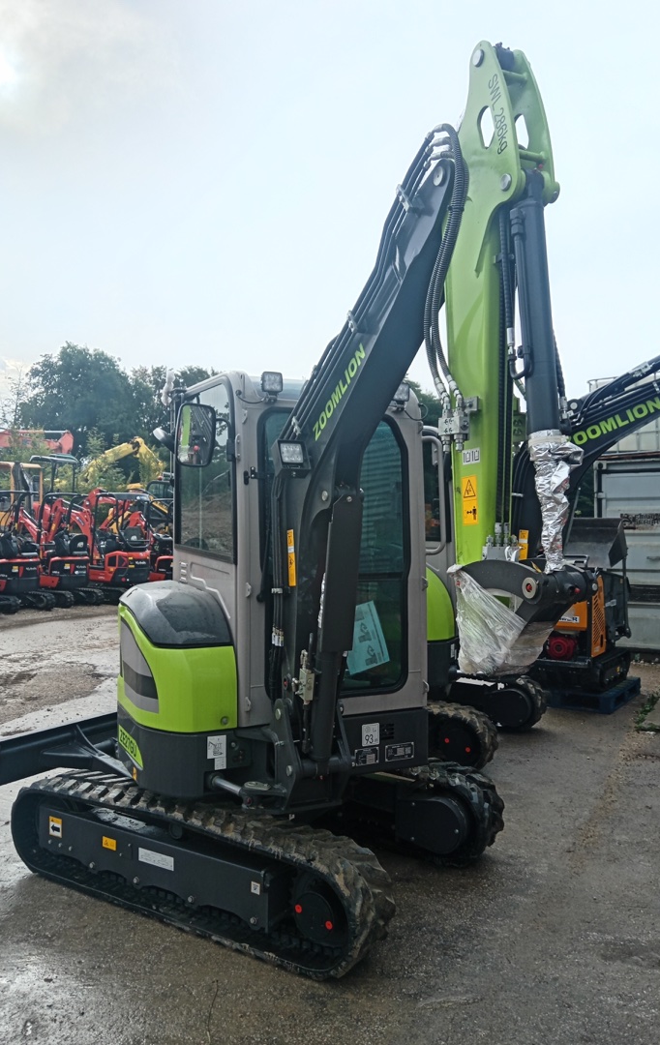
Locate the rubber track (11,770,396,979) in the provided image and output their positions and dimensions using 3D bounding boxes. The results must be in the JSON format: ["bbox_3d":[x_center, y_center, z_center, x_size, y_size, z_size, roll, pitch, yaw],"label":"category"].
[{"bbox_3d":[-0.691,1.529,3.753,2.080,0.470,0.300,-1,0,33],"label":"rubber track"}]

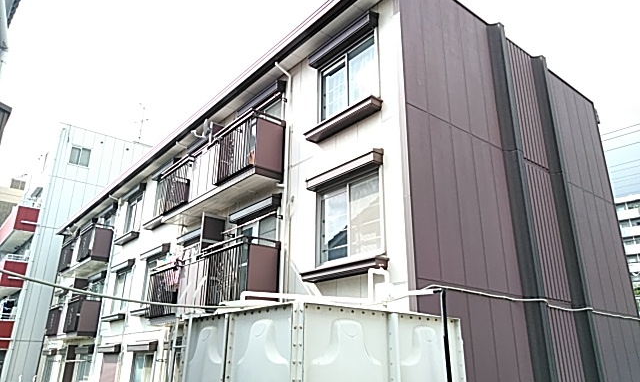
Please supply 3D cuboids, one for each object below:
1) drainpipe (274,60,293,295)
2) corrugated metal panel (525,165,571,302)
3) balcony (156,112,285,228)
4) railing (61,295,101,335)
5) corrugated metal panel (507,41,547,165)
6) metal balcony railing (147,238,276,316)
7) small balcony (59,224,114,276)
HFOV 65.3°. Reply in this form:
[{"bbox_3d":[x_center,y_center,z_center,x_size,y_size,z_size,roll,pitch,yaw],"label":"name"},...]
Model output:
[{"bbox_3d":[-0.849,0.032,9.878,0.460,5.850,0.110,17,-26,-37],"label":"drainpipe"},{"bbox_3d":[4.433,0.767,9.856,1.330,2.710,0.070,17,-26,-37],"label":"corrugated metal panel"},{"bbox_3d":[-2.522,-0.326,11.929,0.800,1.430,4.700,17,-26,-37],"label":"balcony"},{"bbox_3d":[-8.481,4.560,17.840,0.700,1.260,1.660,17,-26,-37],"label":"railing"},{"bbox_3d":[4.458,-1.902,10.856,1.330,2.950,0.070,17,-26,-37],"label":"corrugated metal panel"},{"bbox_3d":[-2.560,2.130,11.030,0.800,1.300,4.750,17,-26,-37],"label":"metal balcony railing"},{"bbox_3d":[-9.287,2.465,19.694,0.700,1.330,4.260,17,-26,-37],"label":"small balcony"}]

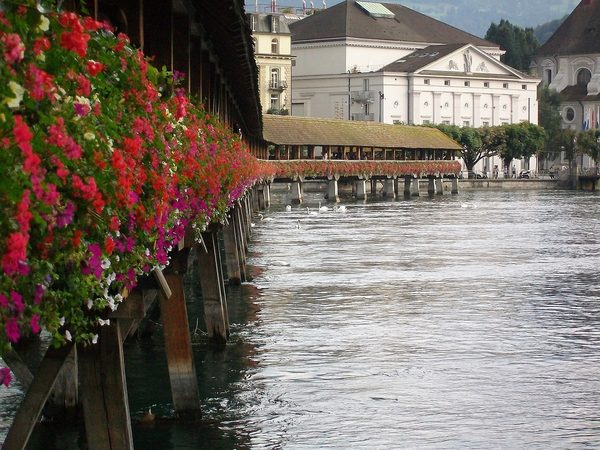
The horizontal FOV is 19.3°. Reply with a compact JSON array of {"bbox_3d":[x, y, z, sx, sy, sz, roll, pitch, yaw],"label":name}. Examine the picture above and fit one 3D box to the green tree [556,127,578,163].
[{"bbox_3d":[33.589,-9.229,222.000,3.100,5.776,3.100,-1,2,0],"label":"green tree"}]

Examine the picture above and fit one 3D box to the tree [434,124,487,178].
[{"bbox_3d":[20.034,-9.115,220.000,6.600,6.782,6.300,-1,2,0],"label":"tree"}]

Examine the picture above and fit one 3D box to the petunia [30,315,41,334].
[{"bbox_3d":[-0.898,0.338,6.000,0.045,0.067,0.038,-2,2,-34],"label":"petunia"}]

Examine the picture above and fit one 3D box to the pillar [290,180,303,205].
[{"bbox_3d":[-0.287,-2.727,145.000,0.650,2.009,0.550,0,2,19],"label":"pillar"}]

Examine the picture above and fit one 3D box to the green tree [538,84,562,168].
[{"bbox_3d":[33.587,-12.856,238.000,3.600,12.115,3.600,-1,2,0],"label":"green tree"}]

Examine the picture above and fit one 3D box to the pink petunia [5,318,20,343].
[{"bbox_3d":[-0.927,0.340,5.700,0.055,0.074,0.045,-2,2,-30],"label":"pink petunia"}]

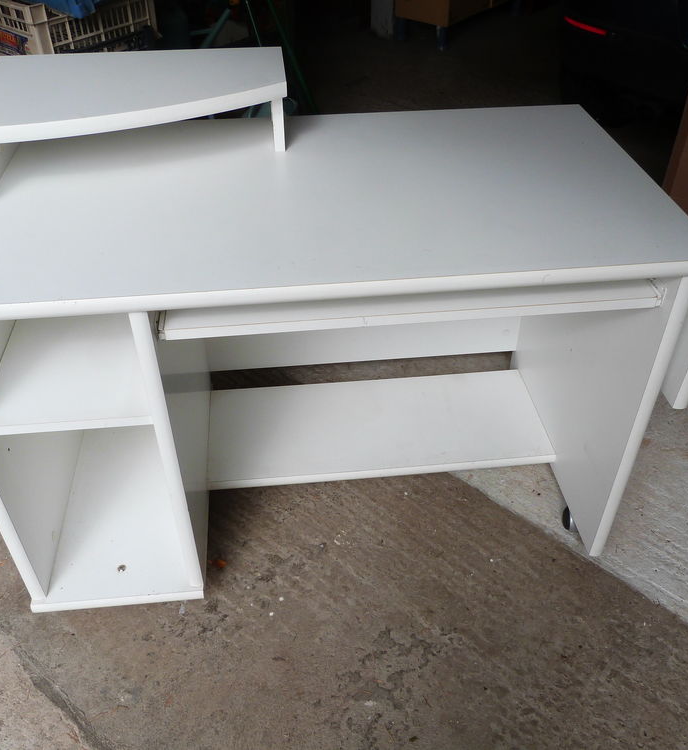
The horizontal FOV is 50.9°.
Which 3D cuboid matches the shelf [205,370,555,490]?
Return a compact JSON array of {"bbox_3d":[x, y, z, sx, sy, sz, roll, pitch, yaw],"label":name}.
[{"bbox_3d":[0.073,0.118,1.685,0.765,0.026,0.300,-4,39,-5],"label":"shelf"}]

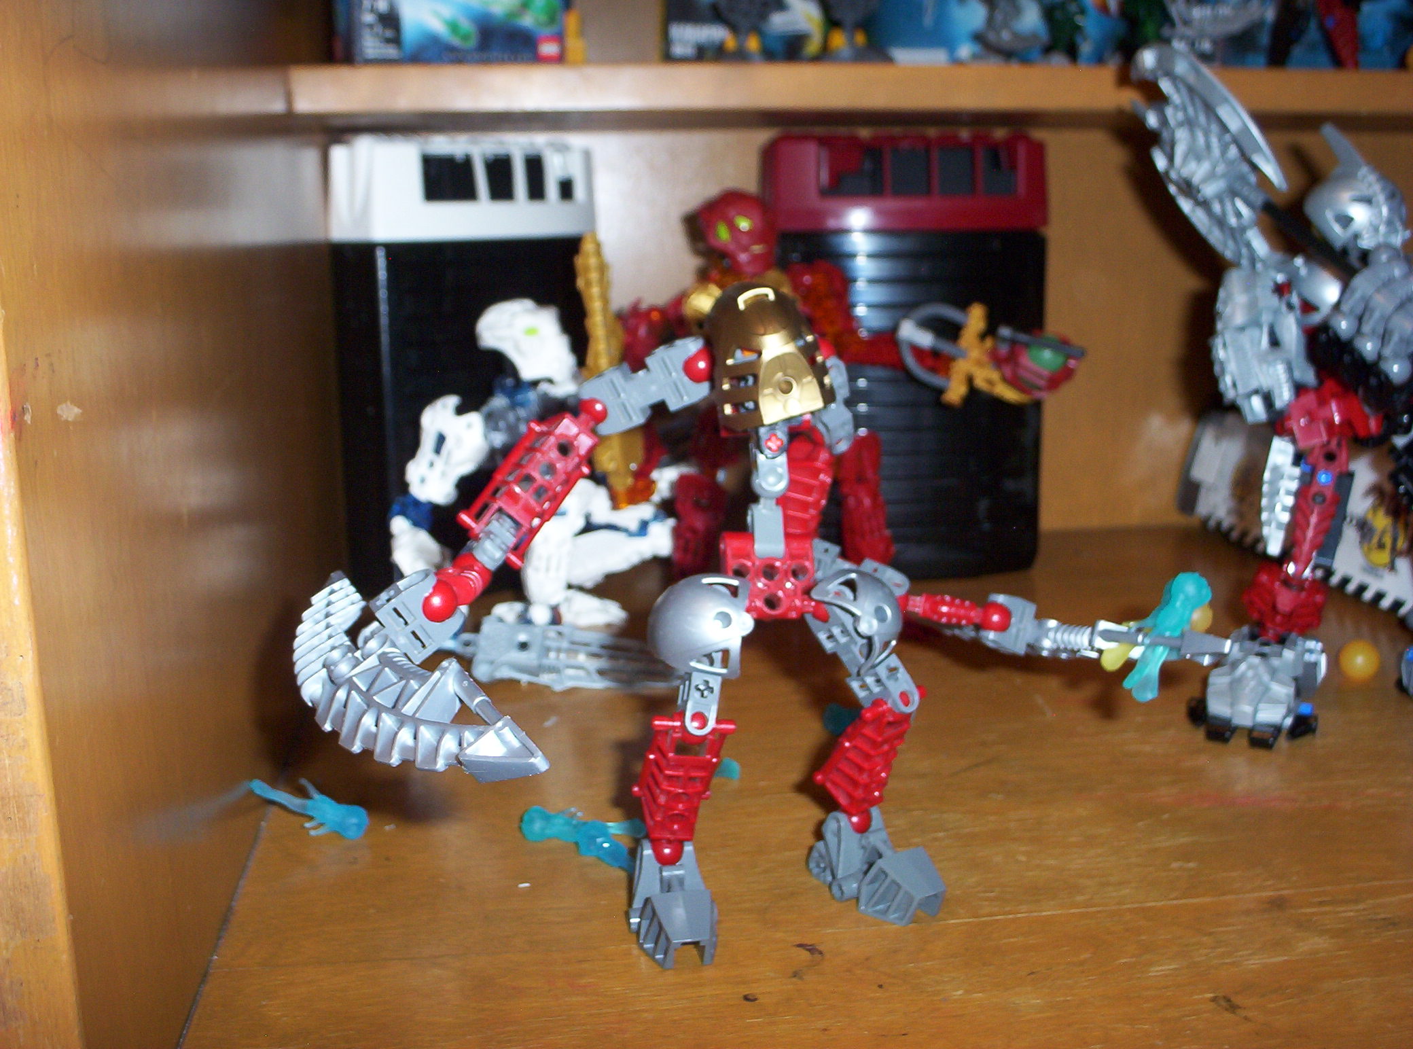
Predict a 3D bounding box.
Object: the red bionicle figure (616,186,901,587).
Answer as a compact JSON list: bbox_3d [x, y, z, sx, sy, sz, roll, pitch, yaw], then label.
[{"bbox_3d":[0.027,-0.062,0.736,0.127,0.203,0.085,-3,13,-12],"label":"red bionicle figure"}]

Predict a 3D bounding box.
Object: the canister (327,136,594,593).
[{"bbox_3d":[-0.121,-0.082,0.768,0.135,0.231,0.072,-11,16,-40],"label":"canister"}]

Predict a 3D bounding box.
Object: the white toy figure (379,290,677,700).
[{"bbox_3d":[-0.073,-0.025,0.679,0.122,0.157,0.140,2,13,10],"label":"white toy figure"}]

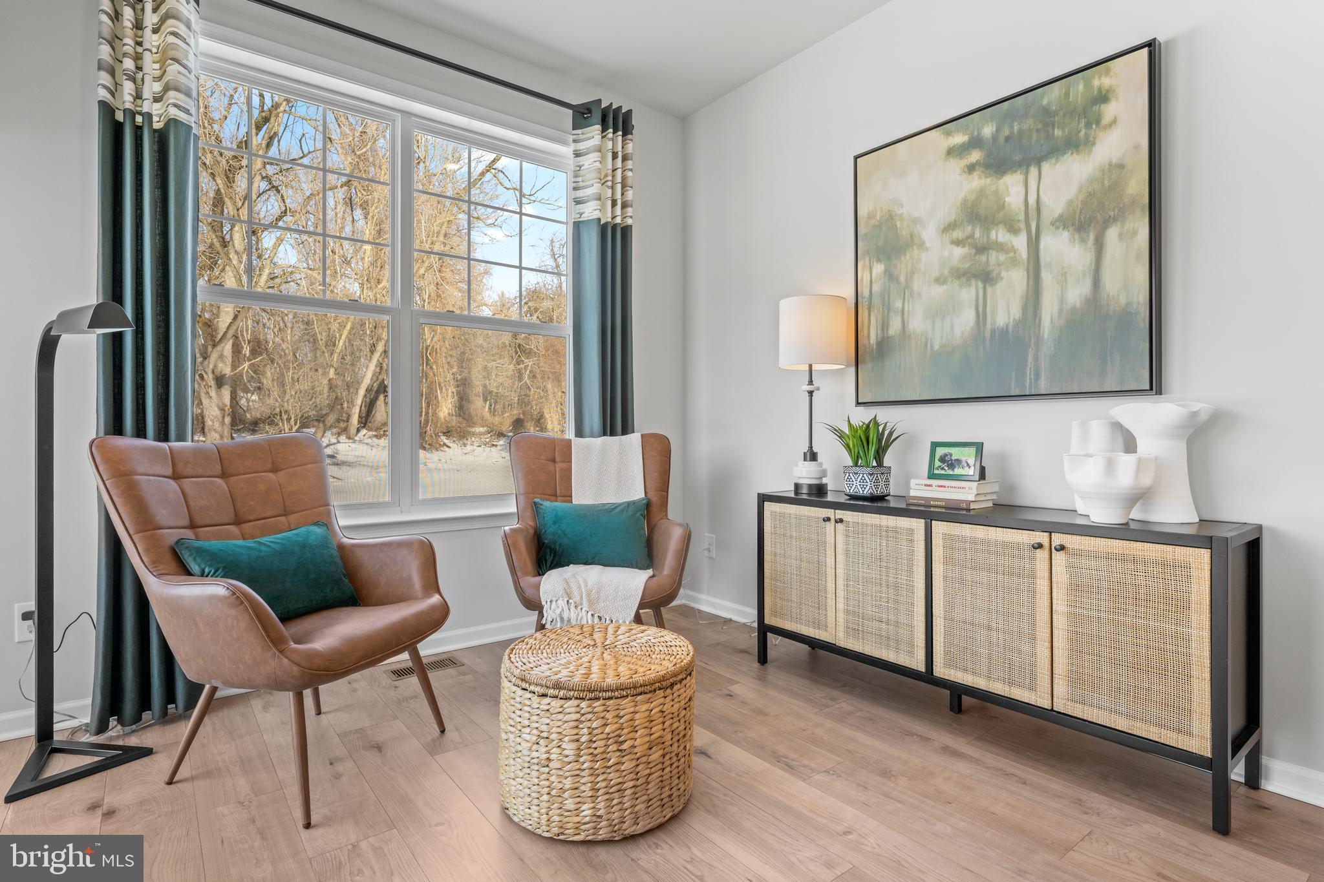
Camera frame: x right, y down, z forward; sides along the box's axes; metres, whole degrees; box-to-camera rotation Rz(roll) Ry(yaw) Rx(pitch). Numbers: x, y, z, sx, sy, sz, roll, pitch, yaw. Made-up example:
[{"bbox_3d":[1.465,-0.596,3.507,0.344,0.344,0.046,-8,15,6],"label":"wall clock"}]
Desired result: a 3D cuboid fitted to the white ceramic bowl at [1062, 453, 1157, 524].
[{"bbox_3d":[1.289,0.136,1.803,0.215,0.192,0.217,0,1,-40],"label":"white ceramic bowl"}]

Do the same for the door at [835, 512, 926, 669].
[{"bbox_3d":[0.785,0.522,2.250,0.025,0.517,0.350,-1,1,-40],"label":"door"}]

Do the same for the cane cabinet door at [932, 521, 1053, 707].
[{"bbox_3d":[1.024,0.523,1.952,0.022,0.510,0.365,0,0,-38],"label":"cane cabinet door"}]

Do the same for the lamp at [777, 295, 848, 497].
[{"bbox_3d":[0.628,-0.182,2.638,0.283,0.800,0.283,0,0,0],"label":"lamp"}]

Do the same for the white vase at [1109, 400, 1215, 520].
[{"bbox_3d":[1.454,0.061,1.798,0.215,0.338,0.285,0,0,-38],"label":"white vase"}]

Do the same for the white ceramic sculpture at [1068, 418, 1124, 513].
[{"bbox_3d":[1.353,0.083,1.933,0.165,0.290,0.172,0,0,-38],"label":"white ceramic sculpture"}]

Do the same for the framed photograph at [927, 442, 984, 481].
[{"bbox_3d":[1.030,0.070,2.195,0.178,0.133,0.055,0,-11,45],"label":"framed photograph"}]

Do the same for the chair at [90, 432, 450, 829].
[{"bbox_3d":[-1.102,0.467,1.903,0.700,0.970,0.750,0,0,18],"label":"chair"}]

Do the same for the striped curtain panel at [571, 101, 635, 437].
[{"bbox_3d":[-0.289,-0.364,3.143,0.335,2.550,0.120,0,0,-39],"label":"striped curtain panel"}]

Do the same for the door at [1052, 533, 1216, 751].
[{"bbox_3d":[1.254,0.524,1.686,0.025,0.515,0.350,-1,1,-40],"label":"door"}]

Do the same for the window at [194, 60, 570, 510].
[{"bbox_3d":[-1.165,-0.565,2.808,1.640,1.755,0.110,-1,1,-36],"label":"window"}]

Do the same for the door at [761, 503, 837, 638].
[{"bbox_3d":[0.558,0.519,2.524,0.025,0.517,0.351,-1,1,-40],"label":"door"}]

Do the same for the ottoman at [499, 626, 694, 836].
[{"bbox_3d":[-0.178,0.778,1.772,0.530,0.375,0.530,0,1,0],"label":"ottoman"}]

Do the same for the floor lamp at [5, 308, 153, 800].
[{"bbox_3d":[-1.819,0.281,1.896,0.354,1.380,0.323,0,1,33],"label":"floor lamp"}]

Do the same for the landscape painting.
[{"bbox_3d":[1.164,-0.673,2.265,0.045,1.056,1.015,-1,1,-40],"label":"landscape painting"}]

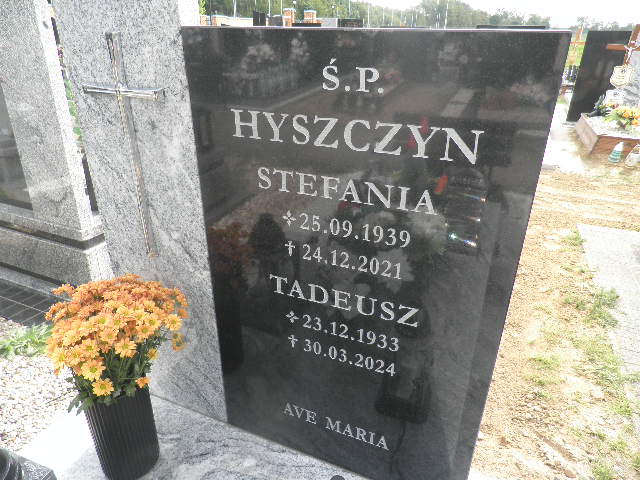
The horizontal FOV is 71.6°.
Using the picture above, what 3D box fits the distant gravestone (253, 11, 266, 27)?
[{"bbox_3d":[-2.506,-8.825,18.500,0.530,1.220,0.130,11,28,20],"label":"distant gravestone"}]

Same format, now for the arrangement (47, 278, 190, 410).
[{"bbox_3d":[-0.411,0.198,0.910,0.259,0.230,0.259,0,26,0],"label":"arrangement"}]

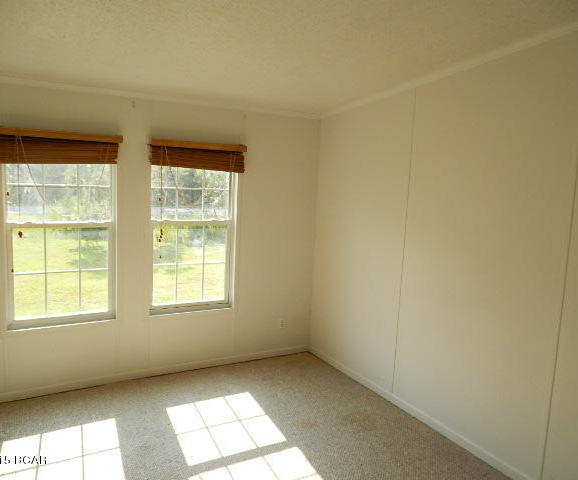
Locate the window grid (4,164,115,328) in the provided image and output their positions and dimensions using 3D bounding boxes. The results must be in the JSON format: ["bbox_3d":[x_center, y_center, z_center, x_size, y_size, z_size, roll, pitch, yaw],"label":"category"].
[{"bbox_3d":[-1.688,0.003,3.463,0.730,1.260,0.040,-2,8,-30],"label":"window grid"}]

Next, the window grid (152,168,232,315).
[{"bbox_3d":[-0.814,-0.029,3.949,0.755,1.300,0.100,-2,8,-30],"label":"window grid"}]

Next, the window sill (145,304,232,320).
[{"bbox_3d":[-0.829,0.620,4.006,0.760,0.055,0.080,-2,8,-30],"label":"window sill"}]

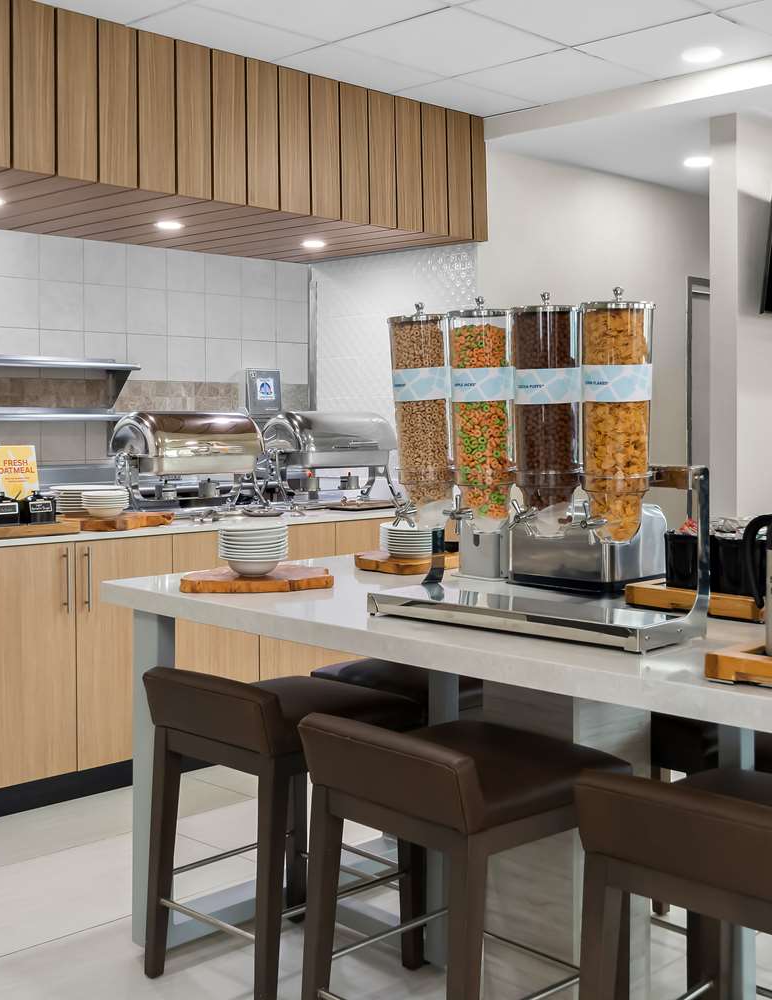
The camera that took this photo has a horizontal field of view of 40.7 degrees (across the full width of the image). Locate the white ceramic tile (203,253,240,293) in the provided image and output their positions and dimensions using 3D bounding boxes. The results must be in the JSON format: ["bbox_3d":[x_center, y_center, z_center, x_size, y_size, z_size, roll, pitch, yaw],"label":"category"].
[{"bbox_3d":[-0.764,-1.059,4.851,0.197,0.190,0.010,-2,4,-41],"label":"white ceramic tile"}]

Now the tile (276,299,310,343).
[{"bbox_3d":[-0.460,-0.874,5.125,0.200,0.200,0.010,-2,3,-40],"label":"tile"}]

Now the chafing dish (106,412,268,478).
[{"bbox_3d":[-0.928,-0.266,4.777,0.530,0.310,0.420,-3,4,-44],"label":"chafing dish"}]

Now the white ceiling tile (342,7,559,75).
[{"bbox_3d":[0.246,-1.704,3.904,0.546,0.020,0.606,3,4,45],"label":"white ceiling tile"}]

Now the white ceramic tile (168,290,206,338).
[{"bbox_3d":[-0.910,-0.845,4.757,0.200,0.200,0.010,-2,3,-40],"label":"white ceramic tile"}]

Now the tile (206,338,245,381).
[{"bbox_3d":[-0.753,-0.662,4.884,0.197,0.190,0.010,-2,4,-41],"label":"tile"}]

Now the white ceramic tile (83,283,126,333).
[{"bbox_3d":[-1.215,-0.828,4.500,0.197,0.200,0.010,-2,4,-41],"label":"white ceramic tile"}]

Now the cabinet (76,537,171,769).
[{"bbox_3d":[-1.114,0.526,3.941,0.380,0.800,0.550,-3,4,-42],"label":"cabinet"}]

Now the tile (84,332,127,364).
[{"bbox_3d":[-1.286,-0.659,4.771,0.215,0.217,0.012,-3,4,-41],"label":"tile"}]

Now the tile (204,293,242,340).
[{"bbox_3d":[-0.761,-0.854,4.879,0.200,0.200,0.010,-2,3,-40],"label":"tile"}]

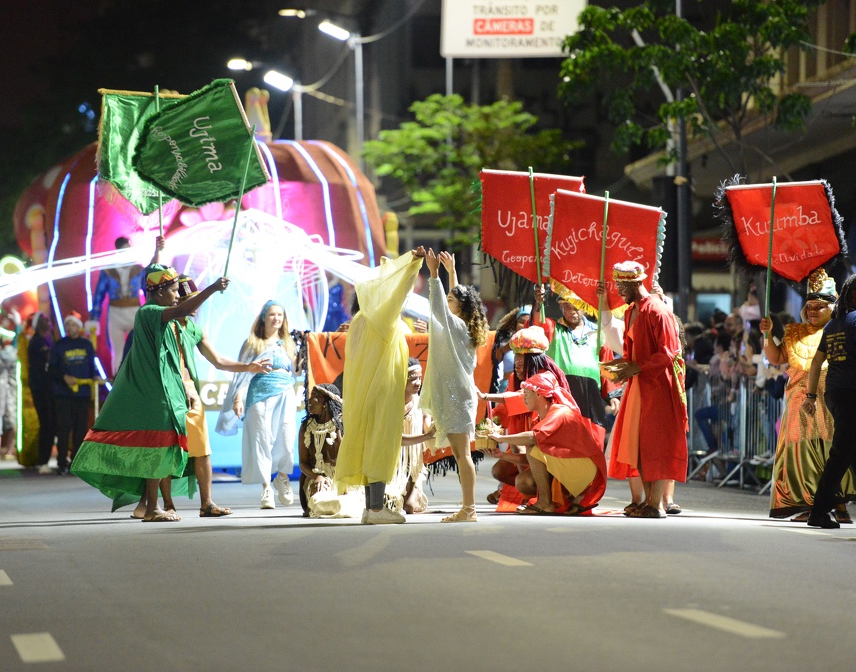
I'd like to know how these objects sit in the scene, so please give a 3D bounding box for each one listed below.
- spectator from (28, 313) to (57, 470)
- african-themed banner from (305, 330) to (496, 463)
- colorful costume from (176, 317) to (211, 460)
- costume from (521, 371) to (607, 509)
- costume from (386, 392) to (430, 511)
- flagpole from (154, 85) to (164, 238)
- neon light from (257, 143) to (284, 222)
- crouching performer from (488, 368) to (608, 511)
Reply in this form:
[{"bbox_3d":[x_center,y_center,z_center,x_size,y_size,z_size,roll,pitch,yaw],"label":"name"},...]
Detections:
[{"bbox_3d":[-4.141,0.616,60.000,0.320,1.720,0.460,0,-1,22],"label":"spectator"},{"bbox_3d":[-0.219,0.481,43.100,1.530,1.060,0.100,0,0,0],"label":"african-themed banner"},{"bbox_3d":[-1.706,0.372,40.400,0.340,1.030,0.480,0,-1,20],"label":"colorful costume"},{"bbox_3d":[0.992,0.765,41.000,0.660,1.020,0.580,0,0,-13],"label":"costume"},{"bbox_3d":[-0.159,0.858,41.400,0.420,0.910,0.450,0,0,-30],"label":"costume"},{"bbox_3d":[-1.967,-1.237,41.000,0.027,1.200,0.027,-2,0,0],"label":"flagpole"},{"bbox_3d":[-1.670,-1.623,59.000,0.270,0.800,0.200,0,0,-6],"label":"neon light"},{"bbox_3d":[0.869,0.774,40.700,0.850,1.030,0.600,0,-1,-14],"label":"crouching performer"}]

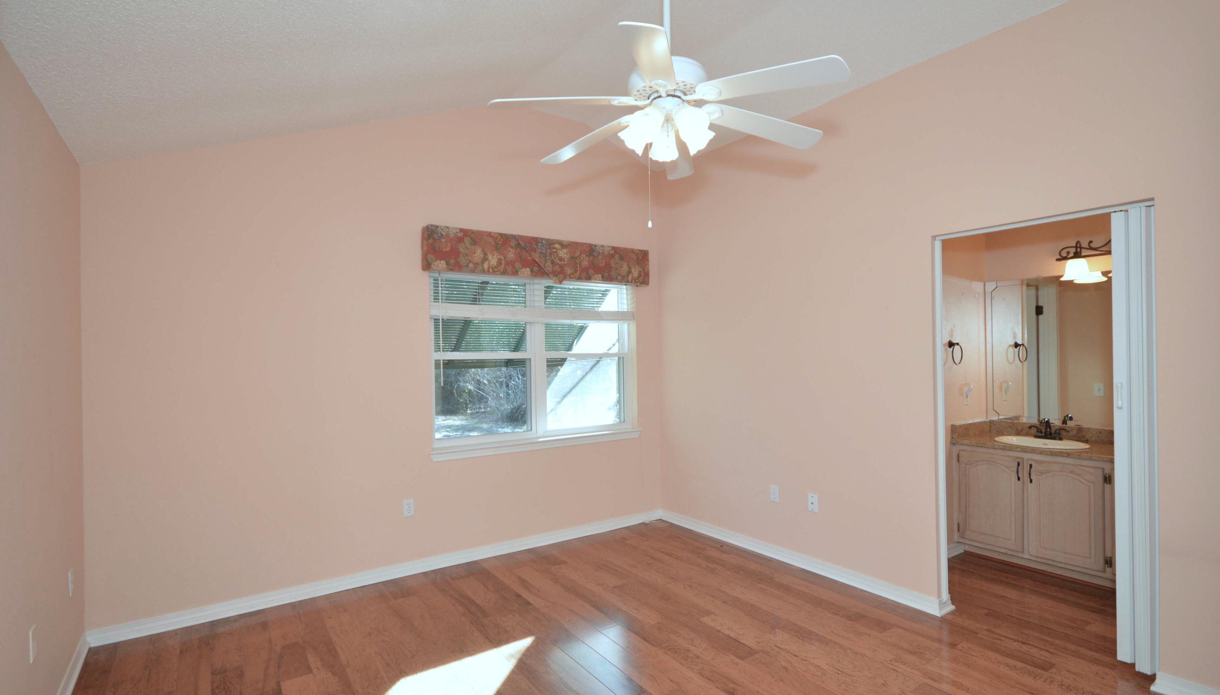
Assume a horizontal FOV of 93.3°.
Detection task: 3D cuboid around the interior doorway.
[{"bbox_3d":[2.096,0.418,2.827,0.140,2.080,0.910,0,-1,-35],"label":"interior doorway"}]

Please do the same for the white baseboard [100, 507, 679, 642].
[{"bbox_3d":[-1.080,1.456,3.947,3.760,0.086,0.017,0,-1,-35],"label":"white baseboard"}]

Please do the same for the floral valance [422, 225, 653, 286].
[{"bbox_3d":[-0.468,-0.642,4.338,1.845,0.325,0.140,0,-1,-35],"label":"floral valance"}]

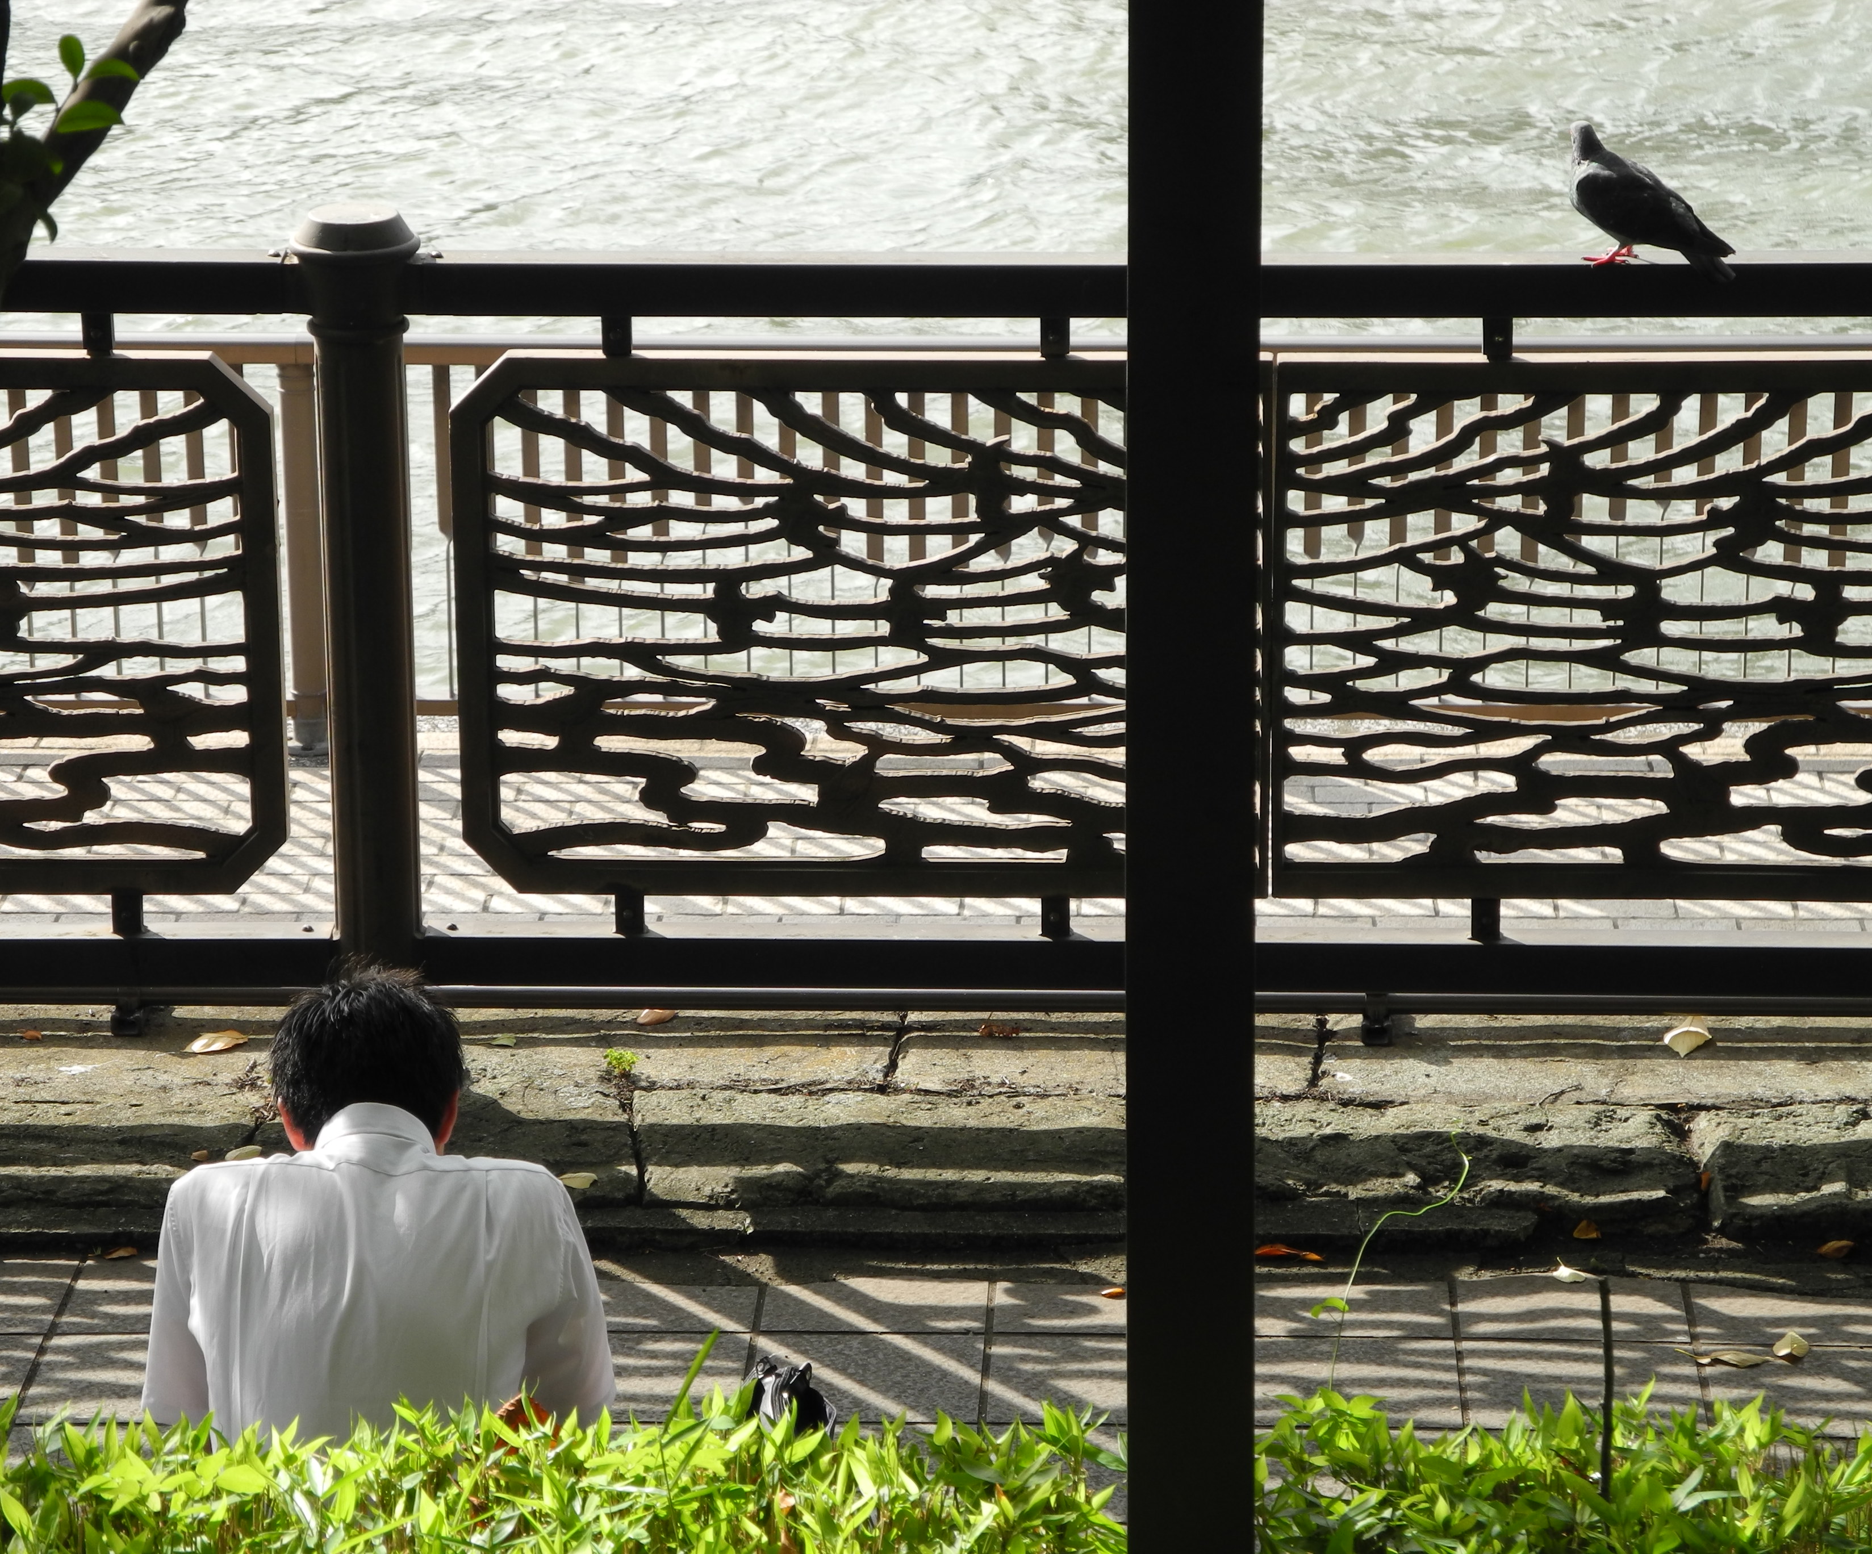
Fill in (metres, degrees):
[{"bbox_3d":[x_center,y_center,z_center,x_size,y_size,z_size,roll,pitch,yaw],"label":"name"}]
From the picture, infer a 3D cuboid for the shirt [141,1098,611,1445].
[{"bbox_3d":[-0.578,0.596,7.453,0.490,0.570,0.360,0,18,0],"label":"shirt"}]

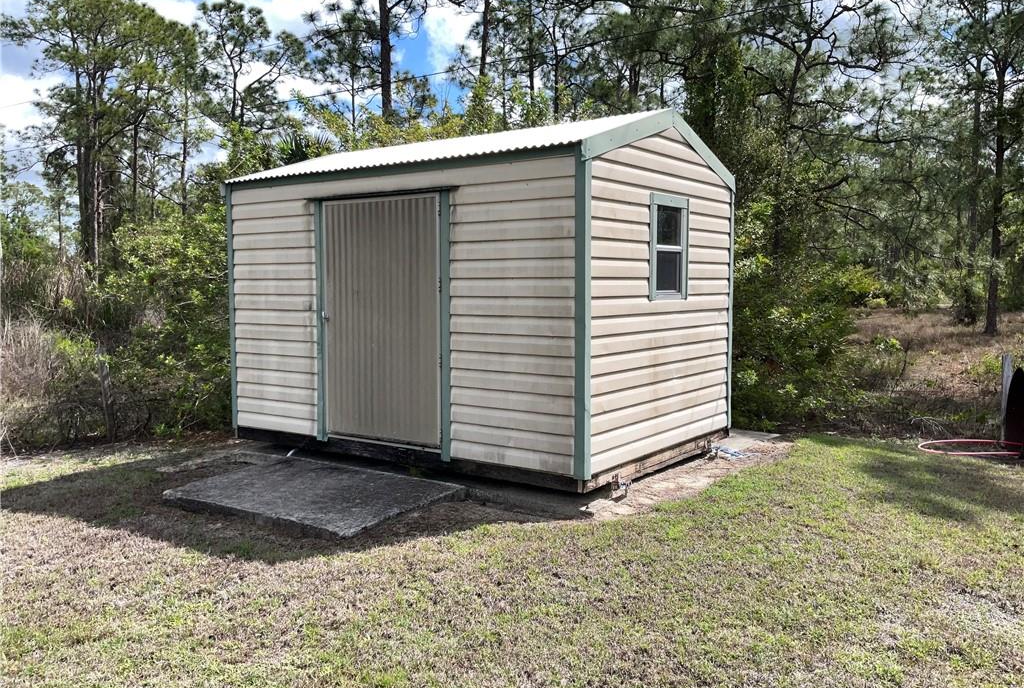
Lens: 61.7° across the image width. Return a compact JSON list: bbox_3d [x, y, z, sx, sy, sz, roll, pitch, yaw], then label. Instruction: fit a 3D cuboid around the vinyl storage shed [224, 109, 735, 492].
[{"bbox_3d":[-0.294,-0.489,7.425,3.671,2.605,2.559,3,5,36],"label":"vinyl storage shed"}]

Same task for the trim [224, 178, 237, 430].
[{"bbox_3d":[-2.427,-0.318,7.500,0.086,2.132,0.069,3,5,36],"label":"trim"}]

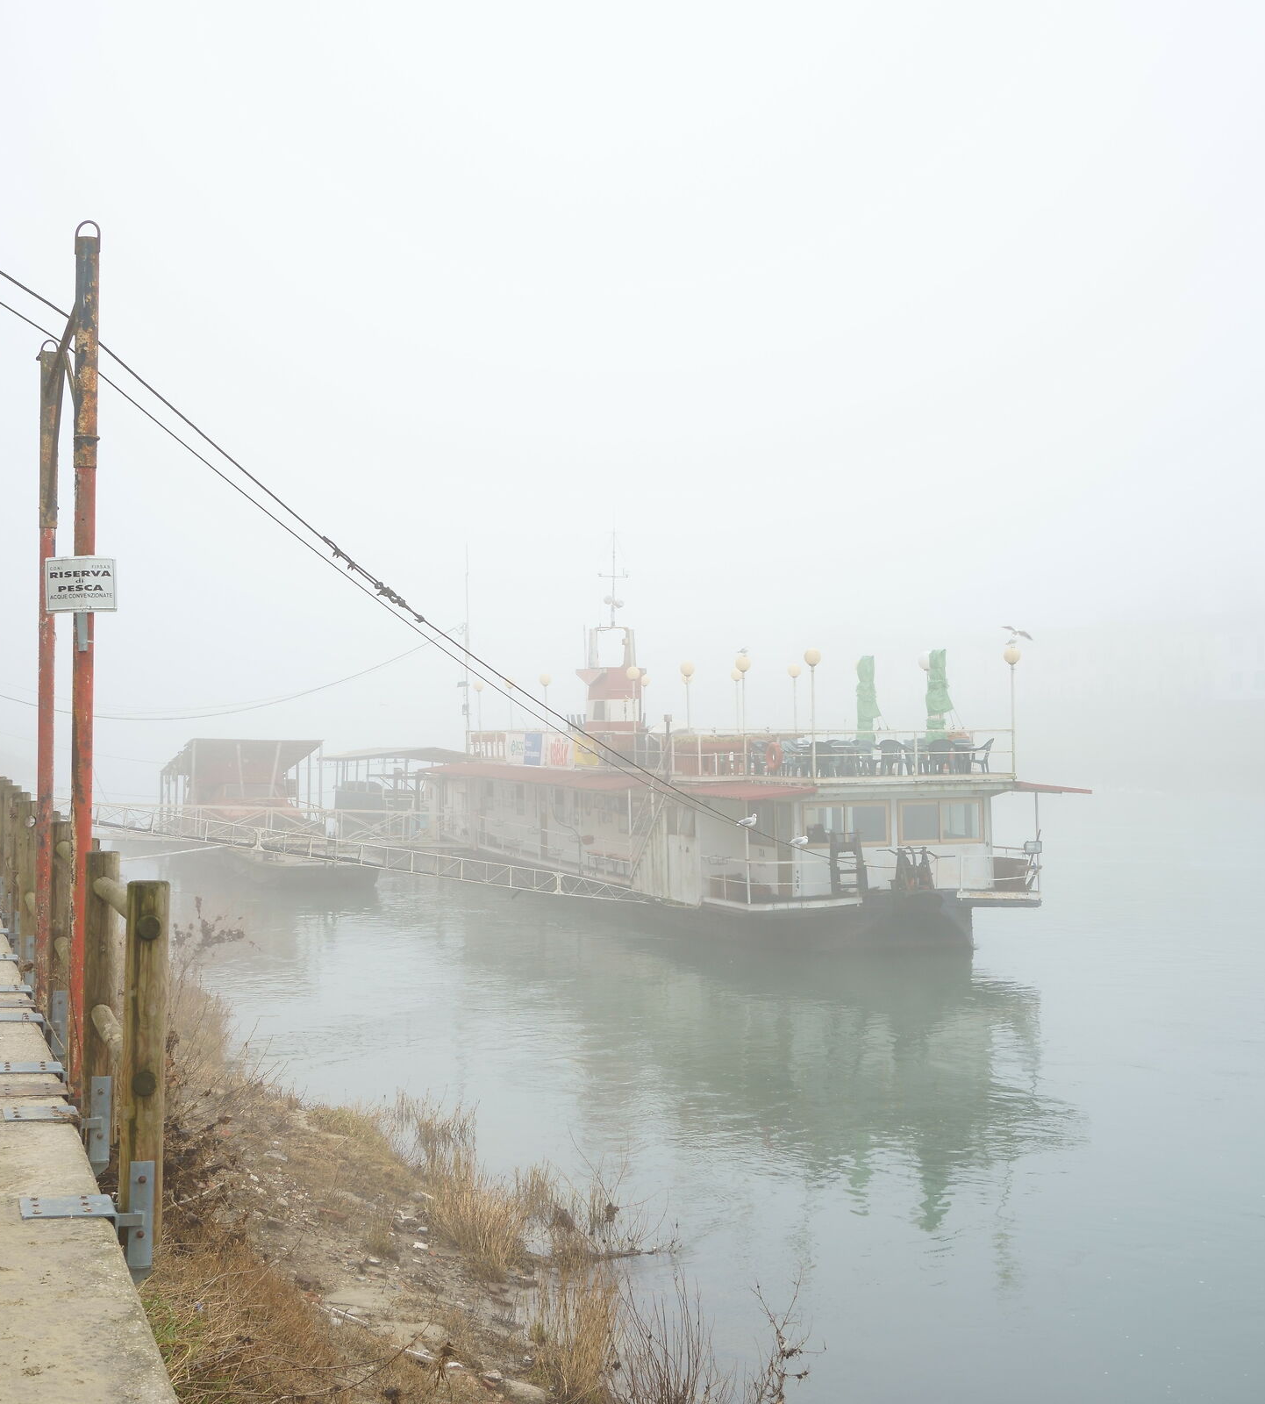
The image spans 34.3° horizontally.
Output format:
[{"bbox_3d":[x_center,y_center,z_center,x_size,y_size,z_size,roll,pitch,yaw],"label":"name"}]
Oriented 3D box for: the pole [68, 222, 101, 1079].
[{"bbox_3d":[-2.199,-0.171,8.200,0.100,3.500,0.100,1,-1,-19],"label":"pole"}]

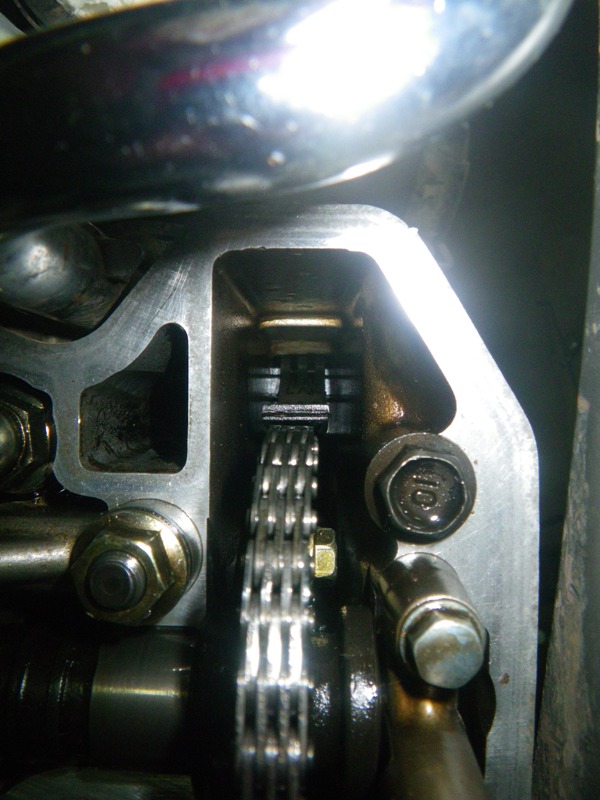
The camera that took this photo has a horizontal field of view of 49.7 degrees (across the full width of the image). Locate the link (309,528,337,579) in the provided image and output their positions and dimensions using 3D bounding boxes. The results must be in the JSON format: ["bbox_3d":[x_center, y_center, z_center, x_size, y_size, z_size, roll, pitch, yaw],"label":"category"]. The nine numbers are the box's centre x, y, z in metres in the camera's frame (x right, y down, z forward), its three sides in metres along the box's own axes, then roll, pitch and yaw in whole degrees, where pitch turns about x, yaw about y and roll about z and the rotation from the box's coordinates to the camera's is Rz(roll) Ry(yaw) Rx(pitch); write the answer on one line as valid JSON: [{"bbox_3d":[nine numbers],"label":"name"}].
[{"bbox_3d":[0.004,0.028,0.119,0.005,0.009,0.010,0,90,0],"label":"link"}]

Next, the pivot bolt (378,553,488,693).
[{"bbox_3d":[0.020,0.033,0.096,0.014,0.021,0.014,0,90,2],"label":"pivot bolt"}]

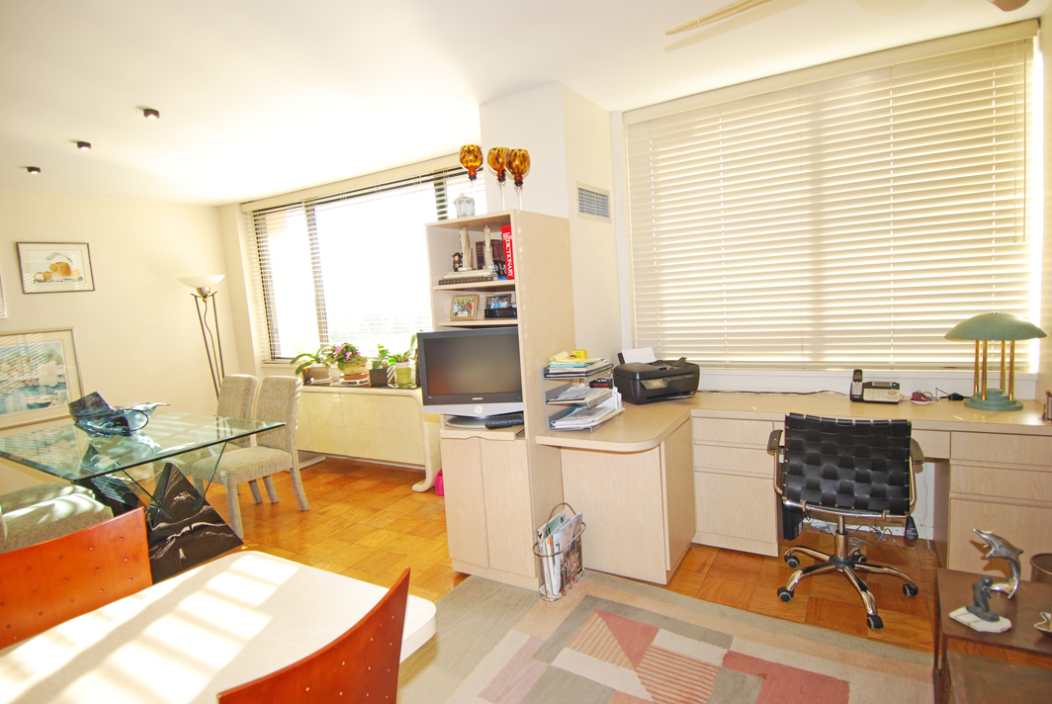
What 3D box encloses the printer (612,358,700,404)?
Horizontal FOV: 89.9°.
[{"bbox_3d":[0.789,0.172,3.176,0.431,0.198,0.340,-5,6,-16],"label":"printer"}]

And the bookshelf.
[{"bbox_3d":[-0.070,0.224,2.856,0.520,1.815,0.615,0,8,30],"label":"bookshelf"}]

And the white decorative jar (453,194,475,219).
[{"bbox_3d":[-0.299,-0.714,2.600,0.108,0.132,0.085,0,8,30],"label":"white decorative jar"}]

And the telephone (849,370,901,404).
[{"bbox_3d":[1.799,0.179,2.725,0.198,0.152,0.142,0,7,30],"label":"telephone"}]

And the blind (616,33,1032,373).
[{"bbox_3d":[1.499,-0.676,2.878,1.927,1.542,0.071,0,7,30],"label":"blind"}]

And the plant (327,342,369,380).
[{"bbox_3d":[-1.502,0.079,4.432,0.325,0.304,0.304,0,7,30],"label":"plant"}]

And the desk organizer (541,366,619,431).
[{"bbox_3d":[0.282,0.216,2.701,0.235,0.310,0.350,0,8,29],"label":"desk organizer"}]

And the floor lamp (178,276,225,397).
[{"bbox_3d":[-2.825,0.204,4.774,0.426,1.755,0.426,0,7,30],"label":"floor lamp"}]

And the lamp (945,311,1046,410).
[{"bbox_3d":[2.180,0.036,2.452,0.360,0.446,0.360,0,7,30],"label":"lamp"}]

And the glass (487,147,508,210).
[{"bbox_3d":[-0.122,-0.851,2.675,0.120,0.361,0.120,-4,7,0],"label":"glass"}]

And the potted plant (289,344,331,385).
[{"bbox_3d":[-1.916,0.101,4.671,0.335,0.304,0.284,0,7,30],"label":"potted plant"}]

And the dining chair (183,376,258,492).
[{"bbox_3d":[-2.273,0.682,3.793,0.456,0.943,0.588,0,7,30],"label":"dining chair"}]

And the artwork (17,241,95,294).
[{"bbox_3d":[-3.984,-0.716,4.486,0.025,0.415,0.485,0,8,32],"label":"artwork"}]

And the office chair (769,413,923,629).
[{"bbox_3d":[1.428,0.652,2.368,0.585,0.876,0.610,0,8,32],"label":"office chair"}]

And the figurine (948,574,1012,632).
[{"bbox_3d":[1.252,0.688,1.446,0.108,0.125,0.105,-6,7,-17],"label":"figurine"}]

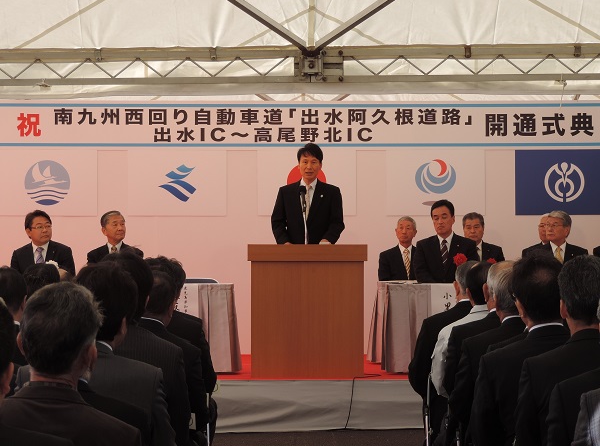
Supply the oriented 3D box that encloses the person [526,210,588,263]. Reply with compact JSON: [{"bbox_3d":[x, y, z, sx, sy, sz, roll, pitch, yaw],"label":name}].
[{"bbox_3d":[2.042,0.535,21.350,0.520,1.270,0.780,0,-1,6],"label":"person"}]

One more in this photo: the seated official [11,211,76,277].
[{"bbox_3d":[-2.029,0.531,21.250,0.540,1.280,0.780,0,-1,-3],"label":"seated official"}]

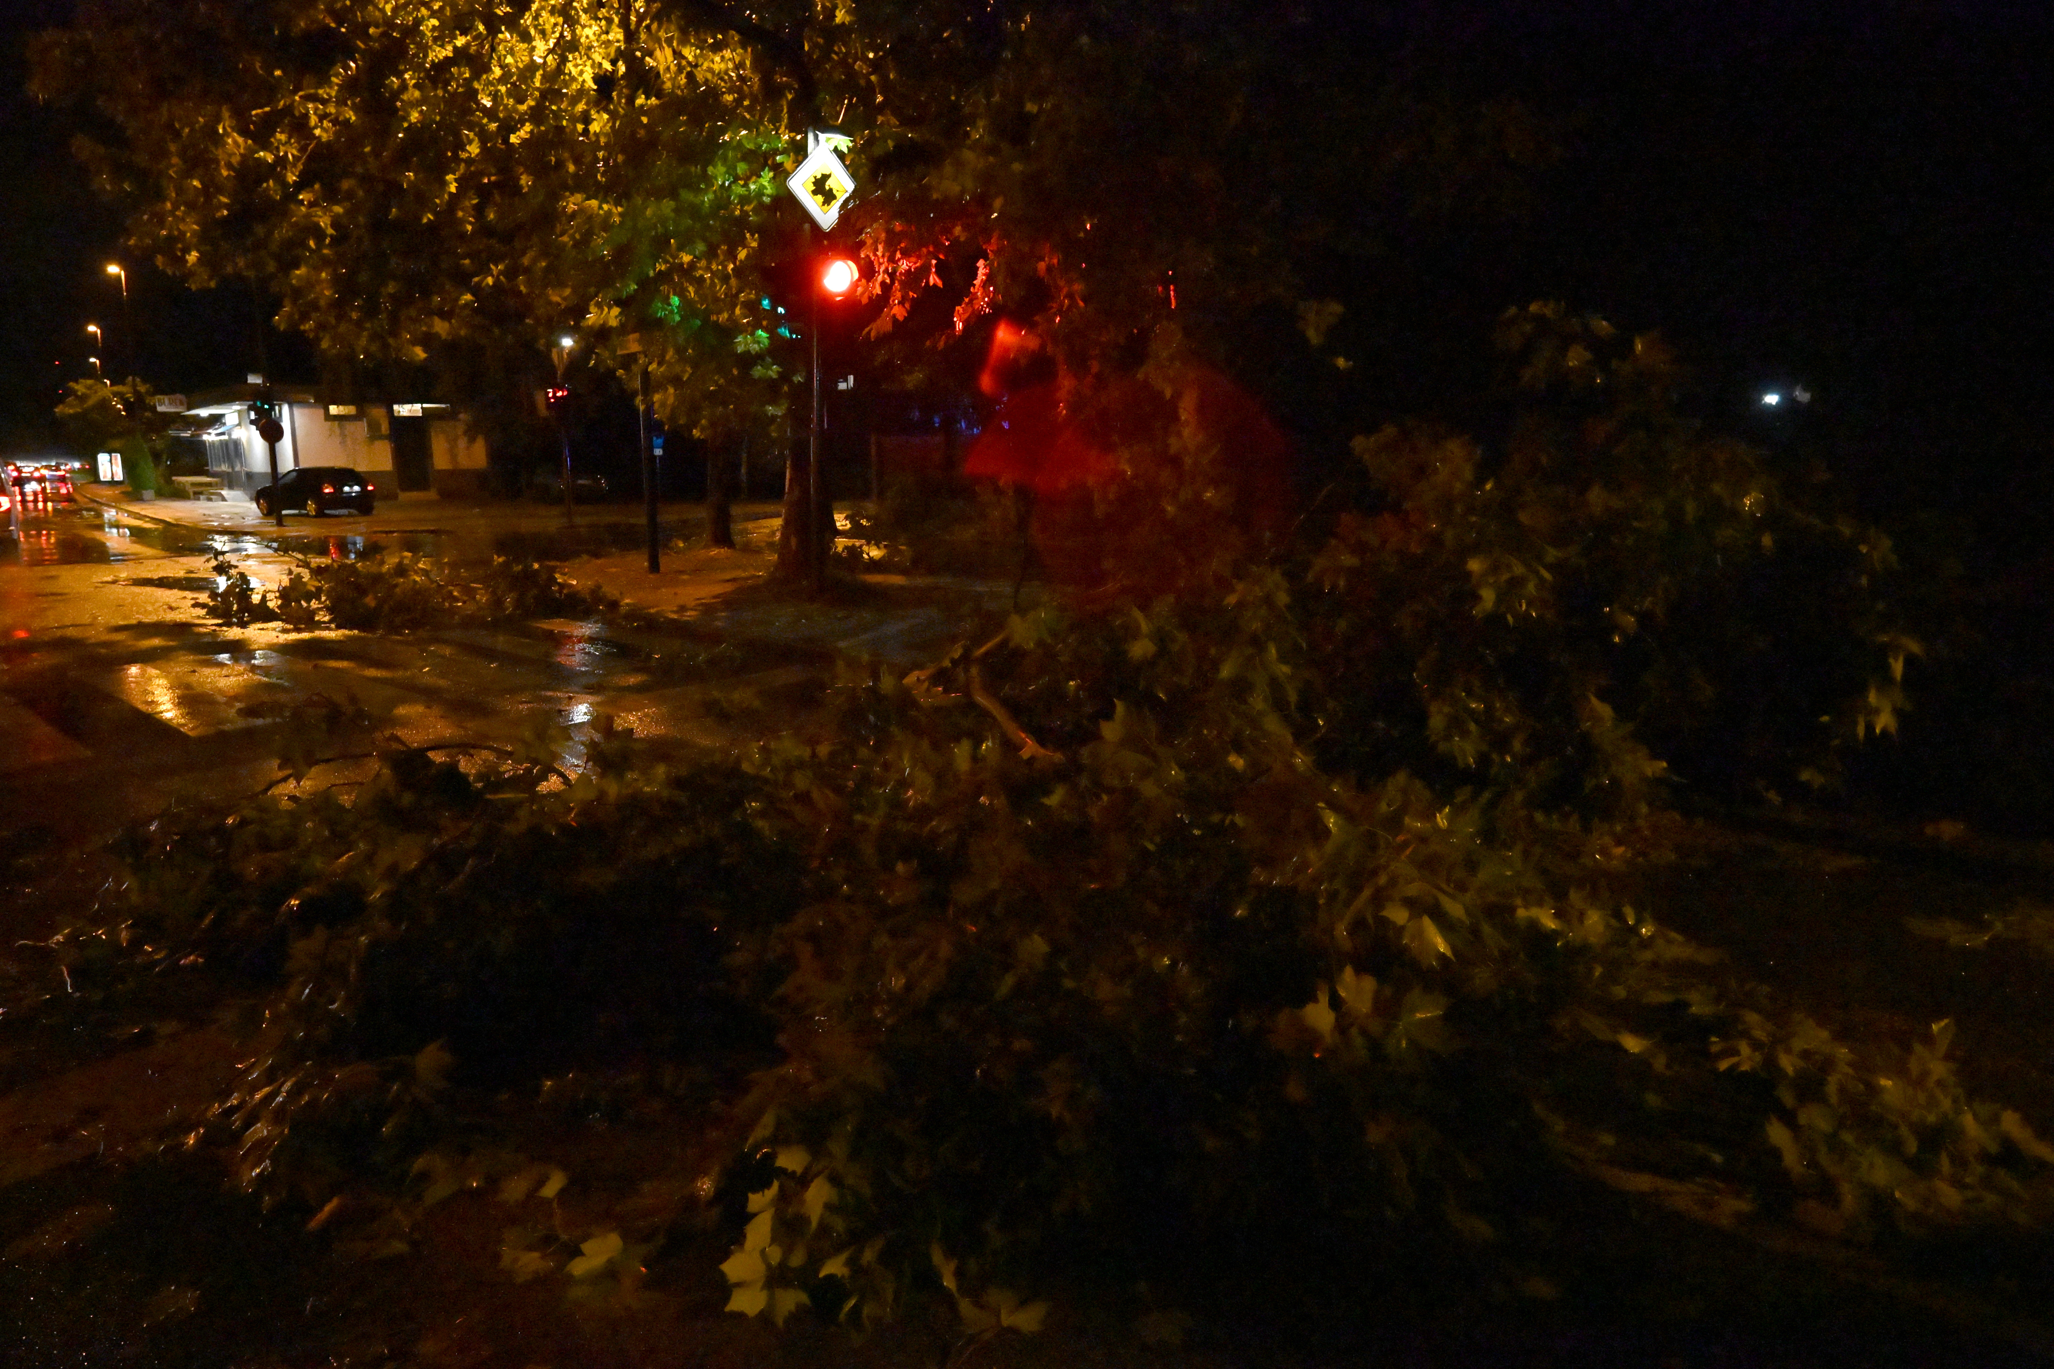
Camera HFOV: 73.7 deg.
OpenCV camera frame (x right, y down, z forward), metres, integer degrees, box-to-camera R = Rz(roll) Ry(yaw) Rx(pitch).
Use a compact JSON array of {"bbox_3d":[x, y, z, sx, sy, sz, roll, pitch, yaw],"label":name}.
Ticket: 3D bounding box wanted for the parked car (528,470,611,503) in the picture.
[{"bbox_3d":[-17.555,-7.661,52.451,1.780,1.450,4.200,-7,11,-35],"label":"parked car"}]

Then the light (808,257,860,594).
[{"bbox_3d":[-2.028,-2.669,14.358,0.400,3.450,0.380,-8,12,-39],"label":"light"}]

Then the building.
[{"bbox_3d":[-27.979,-9.567,55.602,7.600,4.000,11.000,-9,13,-42],"label":"building"}]

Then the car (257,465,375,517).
[{"bbox_3d":[-22.102,-5.987,42.490,4.050,1.430,1.730,6,11,33],"label":"car"}]

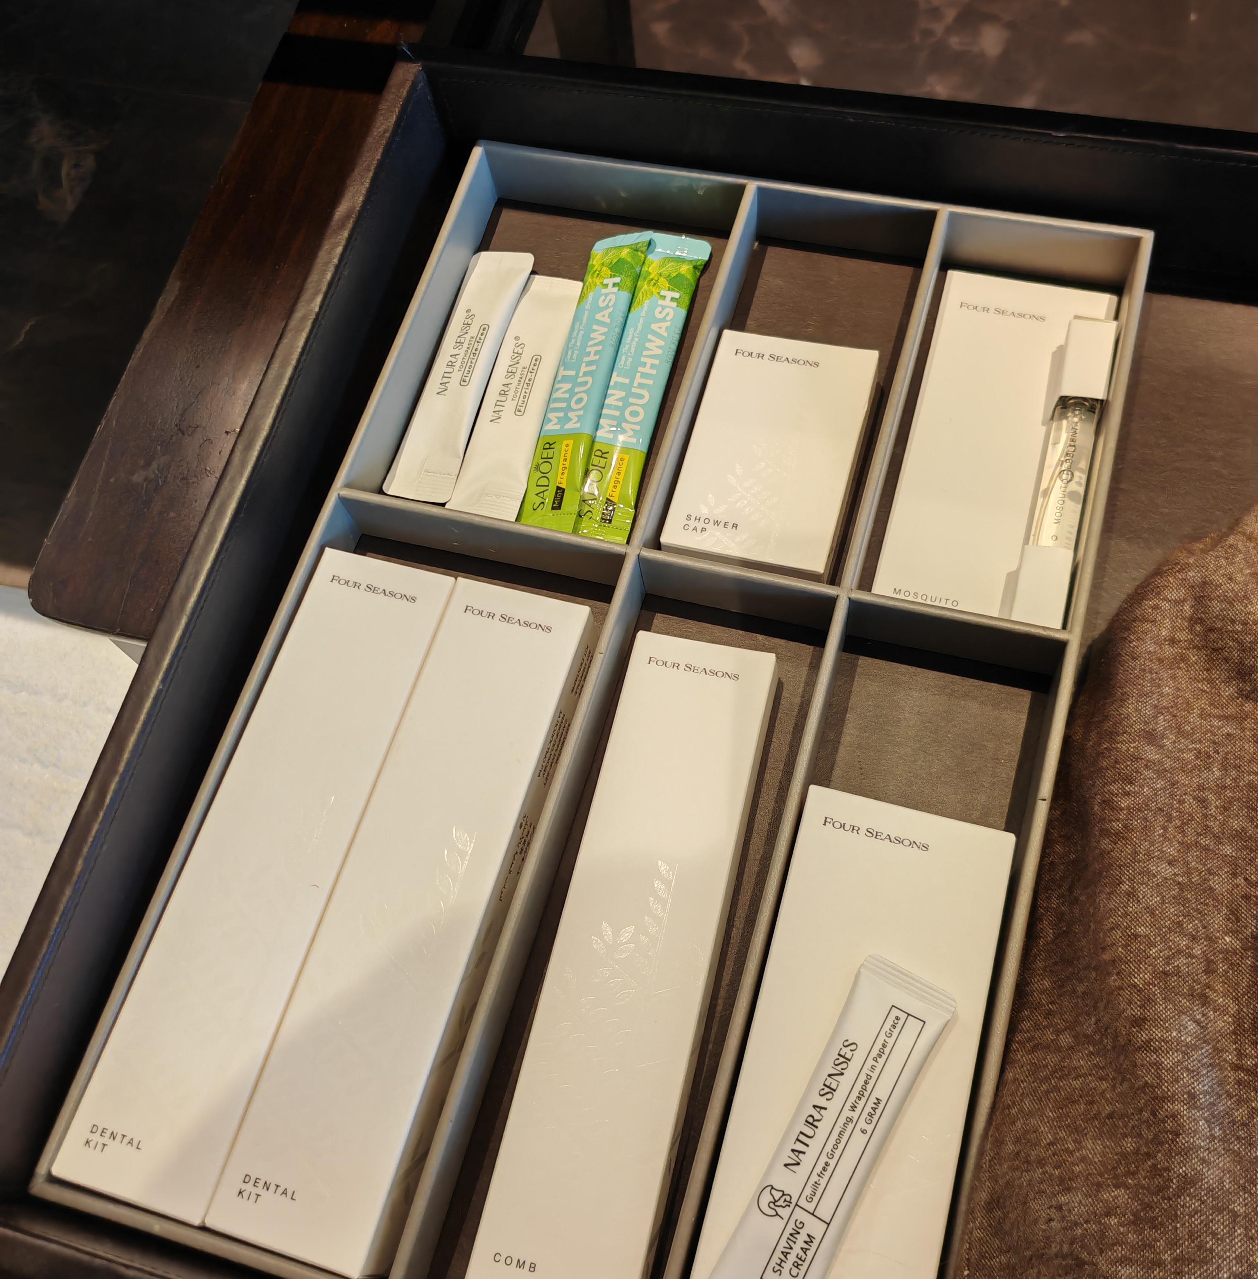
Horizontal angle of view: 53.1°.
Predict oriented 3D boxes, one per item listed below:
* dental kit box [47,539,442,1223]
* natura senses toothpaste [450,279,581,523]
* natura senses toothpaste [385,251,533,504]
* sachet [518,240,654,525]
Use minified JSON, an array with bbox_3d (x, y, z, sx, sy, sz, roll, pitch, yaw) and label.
[{"bbox_3d":[-0.106,0.068,0.387,0.046,0.025,0.199,13,68,12],"label":"dental kit box"},{"bbox_3d":[-0.040,-0.089,0.468,0.027,0.008,0.113,12,68,13],"label":"natura senses toothpaste"},{"bbox_3d":[-0.063,-0.102,0.477,0.026,0.008,0.113,11,68,13],"label":"natura senses toothpaste"},{"bbox_3d":[-0.016,-0.098,0.469,0.022,0.008,0.136,8,68,12],"label":"sachet"}]

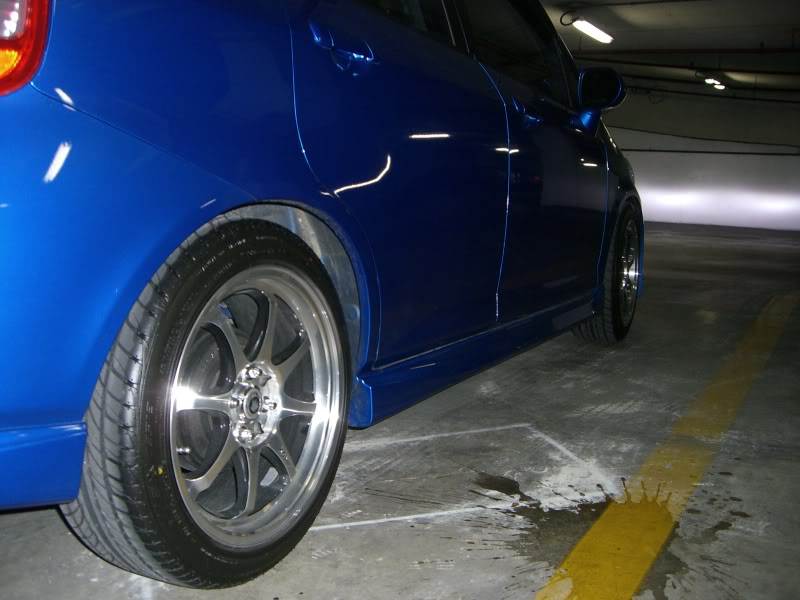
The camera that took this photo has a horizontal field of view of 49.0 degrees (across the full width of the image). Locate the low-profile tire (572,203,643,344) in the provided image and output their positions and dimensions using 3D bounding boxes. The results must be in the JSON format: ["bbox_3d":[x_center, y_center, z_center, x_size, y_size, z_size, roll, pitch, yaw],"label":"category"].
[{"bbox_3d":[0.835,-0.119,3.578,0.195,0.580,0.580,3,8,25],"label":"low-profile tire"}]

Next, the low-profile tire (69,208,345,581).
[{"bbox_3d":[-0.290,0.159,1.423,0.195,0.580,0.580,4,8,27],"label":"low-profile tire"}]

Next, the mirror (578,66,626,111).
[{"bbox_3d":[0.679,-0.708,2.946,0.160,0.143,0.100,4,8,27],"label":"mirror"}]

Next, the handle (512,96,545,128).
[{"bbox_3d":[0.352,-0.516,2.415,0.045,0.055,0.205,4,2,27],"label":"handle"}]

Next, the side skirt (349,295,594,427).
[{"bbox_3d":[0.289,0.098,2.452,0.100,0.115,1.670,4,8,27],"label":"side skirt"}]

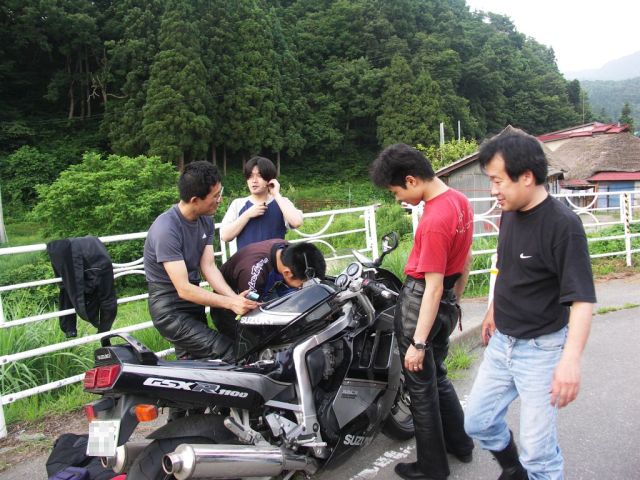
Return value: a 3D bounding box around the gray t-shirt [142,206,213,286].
[{"bbox_3d":[-0.689,0.022,2.520,0.290,0.430,0.440,9,11,29],"label":"gray t-shirt"}]

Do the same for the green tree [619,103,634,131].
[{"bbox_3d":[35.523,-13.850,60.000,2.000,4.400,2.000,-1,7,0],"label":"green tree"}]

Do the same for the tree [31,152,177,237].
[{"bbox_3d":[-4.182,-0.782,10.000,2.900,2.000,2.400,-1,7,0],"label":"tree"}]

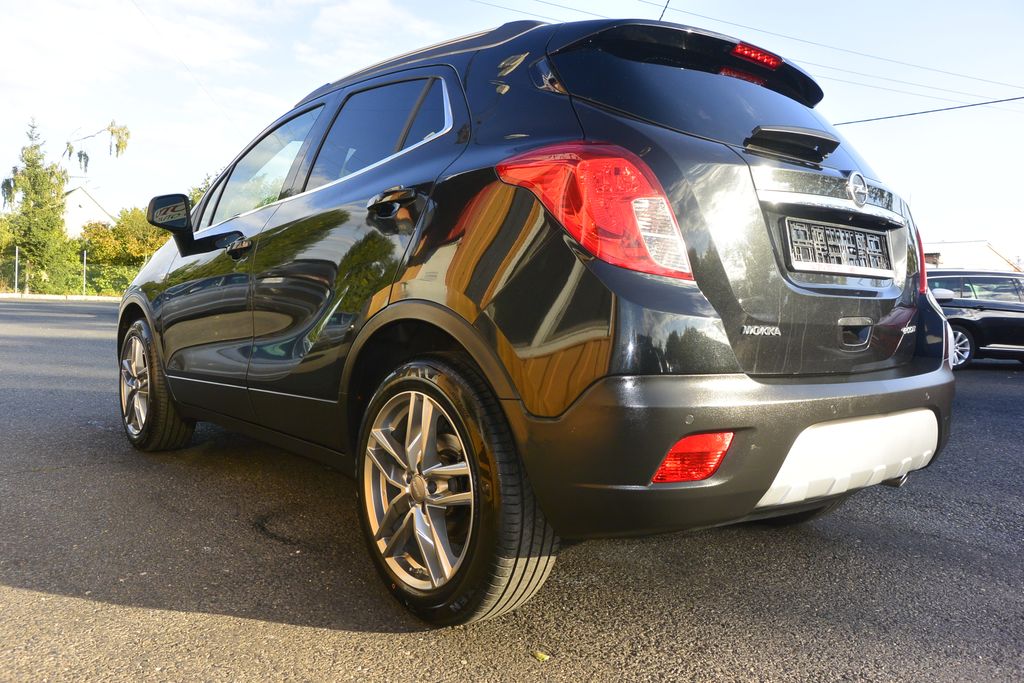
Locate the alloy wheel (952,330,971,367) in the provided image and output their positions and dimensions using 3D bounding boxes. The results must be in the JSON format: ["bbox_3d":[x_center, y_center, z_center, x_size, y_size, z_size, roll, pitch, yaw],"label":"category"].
[{"bbox_3d":[6.116,0.092,10.678,0.480,0.480,0.180,1,3,-13],"label":"alloy wheel"}]

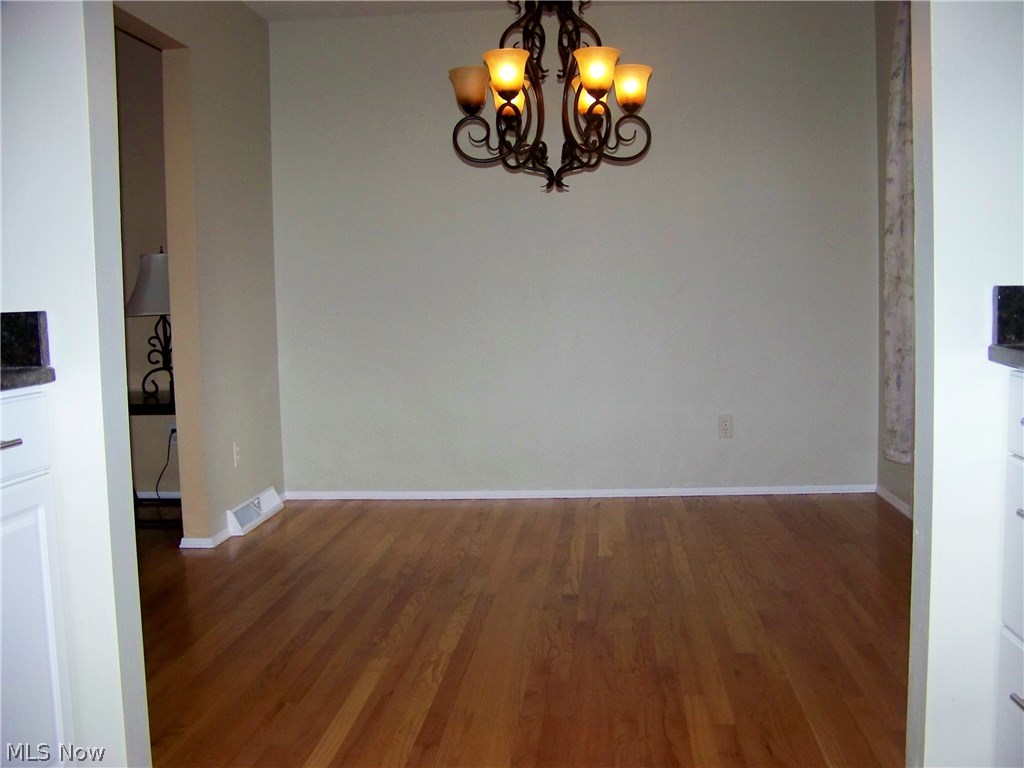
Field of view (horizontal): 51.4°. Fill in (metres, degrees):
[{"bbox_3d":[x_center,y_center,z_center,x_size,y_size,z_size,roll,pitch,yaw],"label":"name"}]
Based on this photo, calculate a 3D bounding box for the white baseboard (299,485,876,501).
[{"bbox_3d":[0.323,0.553,5.404,3.000,0.045,0.016,-1,5,5],"label":"white baseboard"}]

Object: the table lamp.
[{"bbox_3d":[-1.664,-0.300,5.104,0.400,0.715,0.400,-1,5,5],"label":"table lamp"}]

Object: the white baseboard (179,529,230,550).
[{"bbox_3d":[-1.308,0.655,4.561,0.155,0.046,0.235,-1,5,5],"label":"white baseboard"}]

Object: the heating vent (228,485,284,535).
[{"bbox_3d":[-1.188,0.587,4.994,0.078,0.107,0.645,-1,5,5],"label":"heating vent"}]

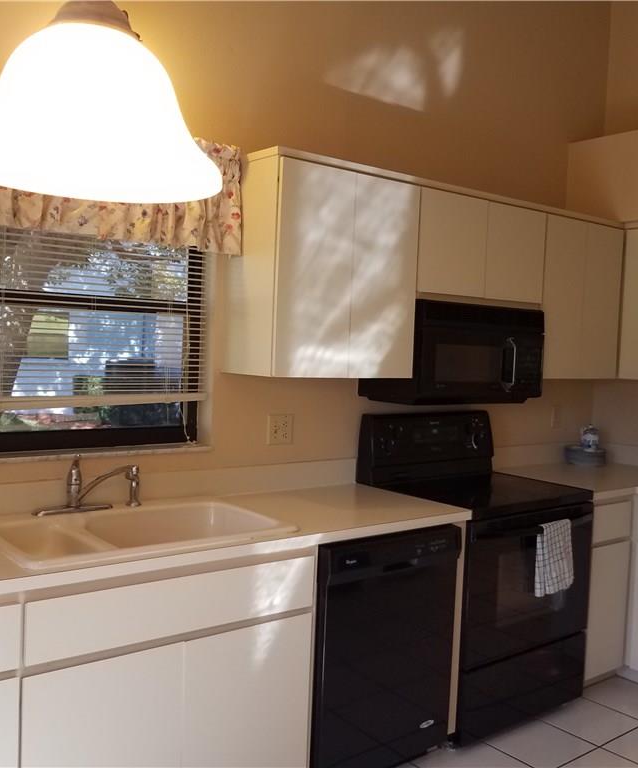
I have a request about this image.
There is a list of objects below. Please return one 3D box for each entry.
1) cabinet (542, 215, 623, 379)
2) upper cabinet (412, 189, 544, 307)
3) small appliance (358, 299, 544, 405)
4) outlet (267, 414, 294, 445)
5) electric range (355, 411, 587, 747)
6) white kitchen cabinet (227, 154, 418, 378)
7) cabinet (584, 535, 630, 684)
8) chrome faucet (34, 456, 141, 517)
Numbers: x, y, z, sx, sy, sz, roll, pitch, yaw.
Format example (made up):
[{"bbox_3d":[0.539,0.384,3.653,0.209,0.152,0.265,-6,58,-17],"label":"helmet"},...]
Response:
[{"bbox_3d":[1.131,-0.392,3.699,0.628,0.728,0.335,0,3,-37],"label":"cabinet"},{"bbox_3d":[0.581,-0.550,3.234,0.762,0.412,0.328,0,3,-37],"label":"upper cabinet"},{"bbox_3d":[0.579,-0.129,3.237,0.759,0.383,0.363,0,3,-37],"label":"small appliance"},{"bbox_3d":[-0.141,0.175,2.930,0.117,0.112,0.010,0,3,-37],"label":"outlet"},{"bbox_3d":[0.659,0.734,3.185,0.763,1.183,0.615,0,3,-37],"label":"electric range"},{"bbox_3d":[0.017,-0.397,2.846,0.642,0.730,0.335,0,3,-37],"label":"white kitchen cabinet"},{"bbox_3d":[1.070,0.934,3.475,0.225,0.560,0.554,0,3,-37],"label":"cabinet"},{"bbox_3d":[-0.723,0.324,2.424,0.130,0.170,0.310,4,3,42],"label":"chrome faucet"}]

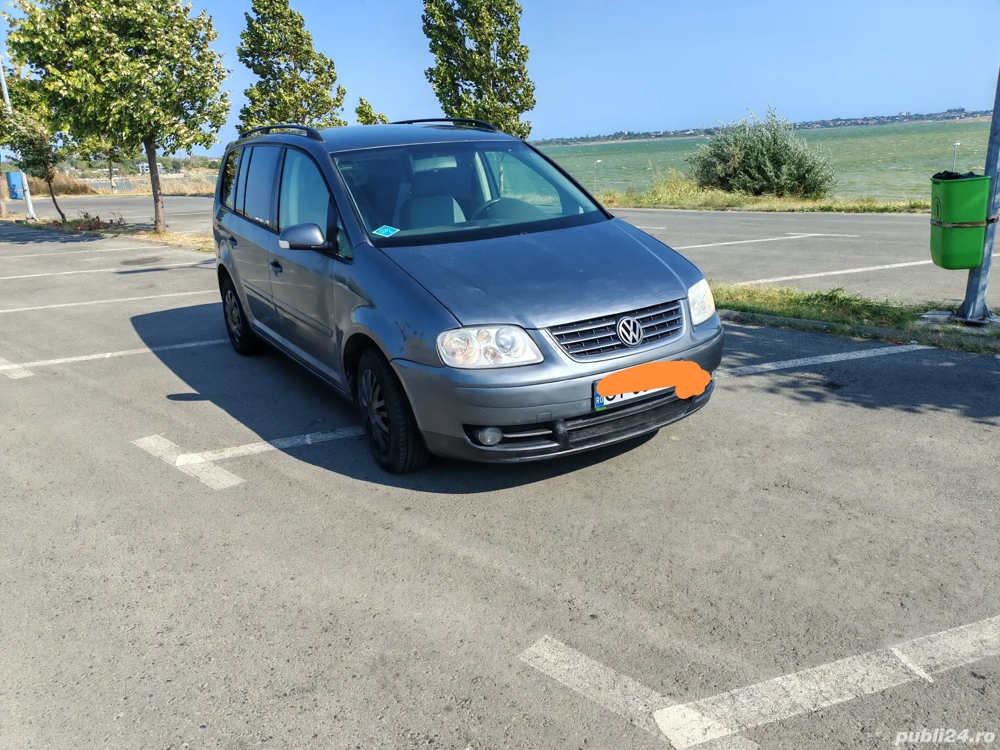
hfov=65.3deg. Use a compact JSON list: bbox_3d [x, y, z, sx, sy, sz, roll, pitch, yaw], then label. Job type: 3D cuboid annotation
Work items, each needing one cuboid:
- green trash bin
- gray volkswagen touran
[{"bbox_3d":[3.290,-1.095,5.620,0.290,0.635,0.360,-1,17,12],"label":"green trash bin"},{"bbox_3d":[-0.576,-0.788,5.025,1.840,1.650,4.390,-13,20,-30],"label":"gray volkswagen touran"}]

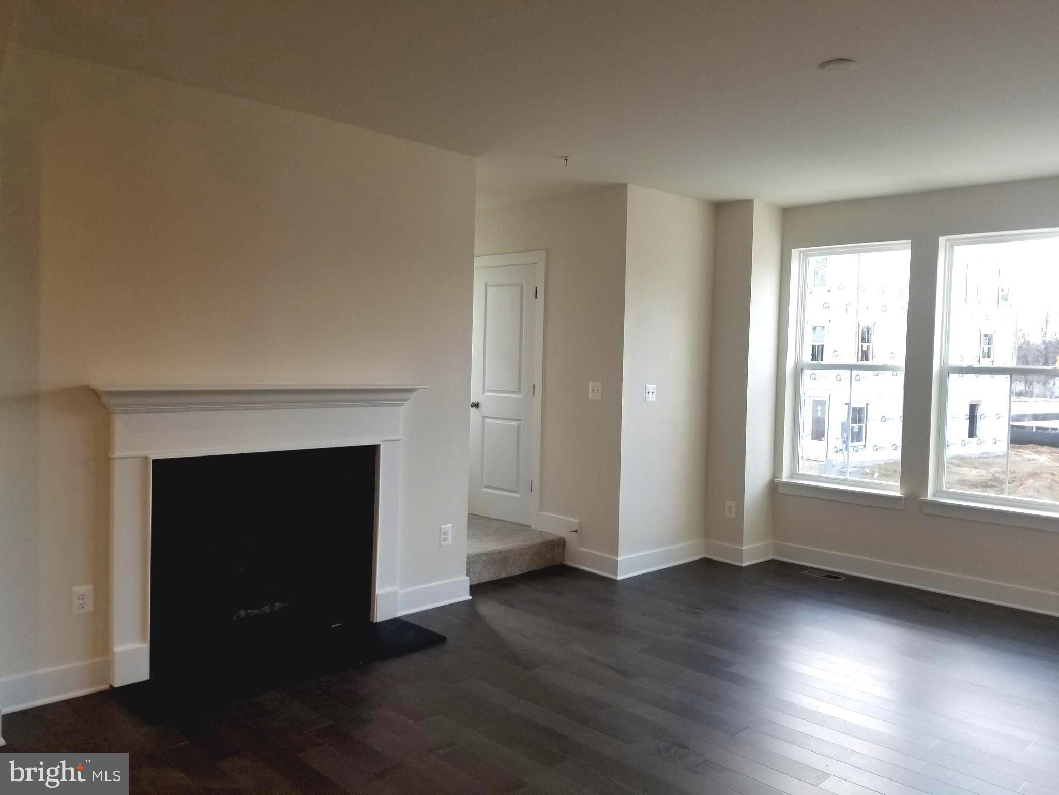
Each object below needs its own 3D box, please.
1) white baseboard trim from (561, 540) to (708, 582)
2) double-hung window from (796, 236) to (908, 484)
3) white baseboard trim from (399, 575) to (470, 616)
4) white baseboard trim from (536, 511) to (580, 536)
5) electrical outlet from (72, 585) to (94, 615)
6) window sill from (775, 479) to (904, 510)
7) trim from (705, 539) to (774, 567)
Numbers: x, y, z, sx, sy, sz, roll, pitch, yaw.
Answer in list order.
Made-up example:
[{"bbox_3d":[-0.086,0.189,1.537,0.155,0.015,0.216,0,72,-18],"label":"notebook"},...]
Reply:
[{"bbox_3d":[0.807,1.173,6.048,1.029,0.140,0.556,-1,3,-43],"label":"white baseboard trim"},{"bbox_3d":[2.374,-0.222,5.859,0.100,1.757,0.886,-1,3,-43],"label":"double-hung window"},{"bbox_3d":[-0.562,1.195,4.811,0.547,0.141,0.020,-1,3,-43],"label":"white baseboard trim"},{"bbox_3d":[0.222,0.956,5.936,0.020,0.147,0.412,-1,3,-43],"label":"white baseboard trim"},{"bbox_3d":[-1.940,0.886,3.464,0.080,0.122,0.010,-1,3,-43],"label":"electrical outlet"},{"bbox_3d":[2.277,0.706,5.850,0.120,0.094,0.973,-1,3,-43],"label":"window sill"},{"bbox_3d":[1.632,1.184,6.186,0.384,0.140,0.375,-1,3,-43],"label":"trim"}]

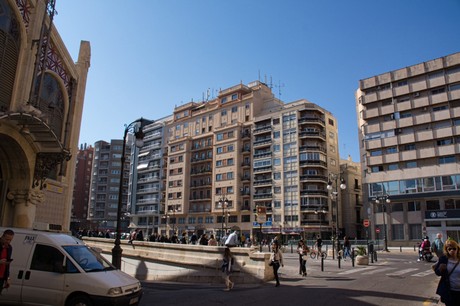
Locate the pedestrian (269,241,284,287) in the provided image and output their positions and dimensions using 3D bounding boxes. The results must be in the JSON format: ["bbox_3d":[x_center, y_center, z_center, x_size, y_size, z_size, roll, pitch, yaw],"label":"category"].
[{"bbox_3d":[1.735,4.137,12.869,0.550,1.630,0.480,-4,-14,22],"label":"pedestrian"}]

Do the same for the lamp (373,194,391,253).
[{"bbox_3d":[17.816,8.052,39.680,1.500,6.470,0.450,-6,-15,27],"label":"lamp"}]

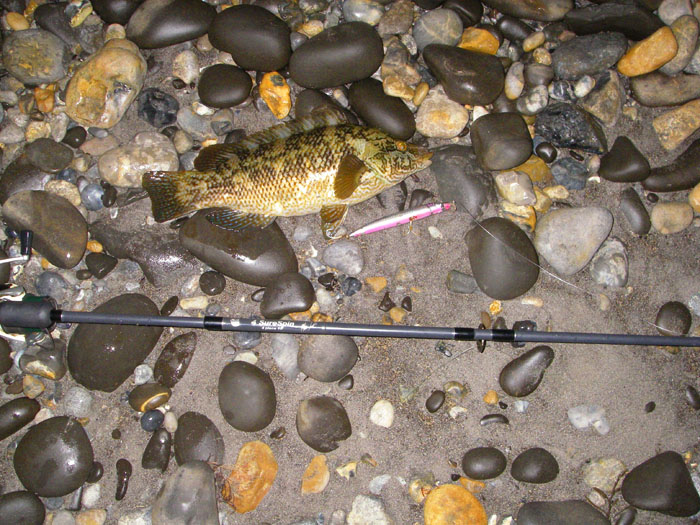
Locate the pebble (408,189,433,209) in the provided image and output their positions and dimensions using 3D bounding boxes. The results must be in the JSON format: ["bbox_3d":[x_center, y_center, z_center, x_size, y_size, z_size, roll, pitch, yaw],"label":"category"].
[{"bbox_3d":[0.088,-0.080,0.975,0.025,0.015,0.032,29,77,7],"label":"pebble"}]

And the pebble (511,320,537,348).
[{"bbox_3d":[0.195,0.080,0.857,0.030,0.018,0.030,-4,73,-1],"label":"pebble"}]

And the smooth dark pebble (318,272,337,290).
[{"bbox_3d":[-0.028,0.023,0.947,0.024,0.013,0.020,30,77,8],"label":"smooth dark pebble"}]

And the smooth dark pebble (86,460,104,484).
[{"bbox_3d":[-0.294,0.242,0.888,0.021,0.015,0.024,32,77,8],"label":"smooth dark pebble"}]

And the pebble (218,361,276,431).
[{"bbox_3d":[-0.117,0.151,0.873,0.063,0.036,0.081,-31,78,-7],"label":"pebble"}]

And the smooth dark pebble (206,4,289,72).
[{"bbox_3d":[-0.121,-0.284,0.968,0.115,0.050,0.080,39,79,9],"label":"smooth dark pebble"}]

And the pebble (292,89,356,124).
[{"bbox_3d":[-0.029,-0.184,0.955,0.083,0.035,0.058,14,76,3],"label":"pebble"}]

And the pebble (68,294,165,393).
[{"bbox_3d":[-0.261,0.086,0.854,0.083,0.037,0.119,41,81,8],"label":"pebble"}]

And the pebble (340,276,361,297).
[{"bbox_3d":[0.003,0.028,0.908,0.022,0.017,0.024,-15,76,-4],"label":"pebble"}]

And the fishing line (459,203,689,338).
[{"bbox_3d":[0.242,0.014,0.863,0.290,0.030,0.018,32,76,9],"label":"fishing line"}]

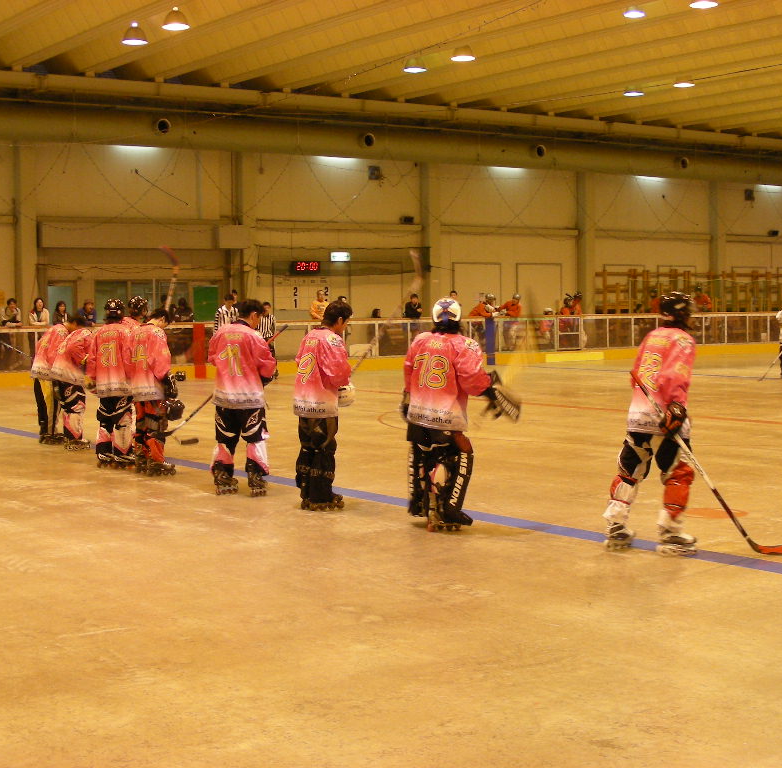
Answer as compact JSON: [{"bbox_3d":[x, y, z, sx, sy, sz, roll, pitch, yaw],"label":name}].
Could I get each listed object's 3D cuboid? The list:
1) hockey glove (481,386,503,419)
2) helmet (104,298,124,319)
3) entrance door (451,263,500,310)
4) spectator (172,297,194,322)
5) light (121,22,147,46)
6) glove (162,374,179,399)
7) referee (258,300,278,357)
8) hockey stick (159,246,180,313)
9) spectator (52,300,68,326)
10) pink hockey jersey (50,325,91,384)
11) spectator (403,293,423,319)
[{"bbox_3d":[0.776,0.141,10.850,0.180,0.250,0.160,-3,4,-35],"label":"hockey glove"},{"bbox_3d":[-2.965,-0.808,15.200,0.220,0.210,0.280,0,3,6],"label":"helmet"},{"bbox_3d":[2.531,-2.308,41.587,1.810,2.470,0.100,-3,4,-35],"label":"entrance door"},{"bbox_3d":[-4.917,-1.298,33.677,0.500,1.530,0.400,-2,4,-28],"label":"spectator"},{"bbox_3d":[-5.169,-7.063,28.588,0.530,0.410,0.530,-1,3,0],"label":"light"},{"bbox_3d":[-2.267,0.026,14.600,0.200,0.260,0.180,-4,4,-45],"label":"glove"},{"bbox_3d":[-2.800,-0.990,32.351,0.500,1.731,0.340,-2,4,-20],"label":"referee"},{"bbox_3d":[-2.451,-0.750,15.100,0.260,1.420,0.080,10,0,-6],"label":"hockey stick"},{"bbox_3d":[-7.217,-1.036,30.991,0.470,1.536,0.420,-2,4,-25],"label":"spectator"},{"bbox_3d":[-3.881,-0.335,17.300,0.380,0.720,0.520,21,-10,-34],"label":"pink hockey jersey"},{"bbox_3d":[0.606,-1.618,37.618,0.470,1.580,0.420,-2,4,-28],"label":"spectator"}]

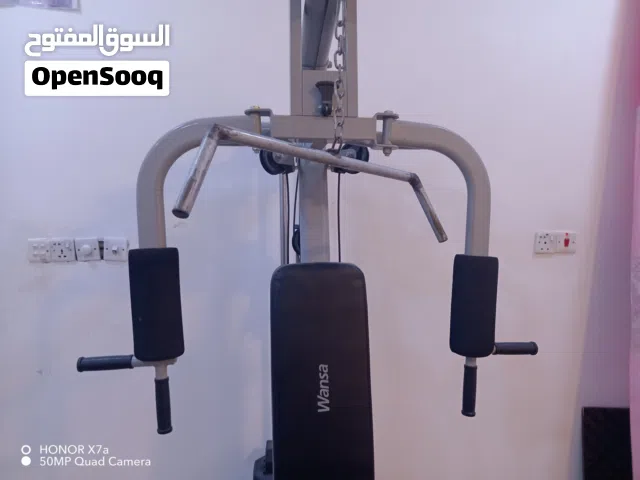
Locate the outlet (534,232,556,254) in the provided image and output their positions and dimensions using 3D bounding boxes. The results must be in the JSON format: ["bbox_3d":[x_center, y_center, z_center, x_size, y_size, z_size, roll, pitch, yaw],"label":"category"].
[{"bbox_3d":[0.915,0.013,1.870,0.086,0.086,0.016,-1,8,-5],"label":"outlet"}]

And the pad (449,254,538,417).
[{"bbox_3d":[0.425,0.232,1.130,0.220,0.390,0.110,-2,8,-14],"label":"pad"}]

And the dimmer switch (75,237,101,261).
[{"bbox_3d":[-0.858,0.036,1.707,0.086,0.086,0.030,-1,8,-5],"label":"dimmer switch"}]

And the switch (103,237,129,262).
[{"bbox_3d":[-0.760,0.035,1.719,0.086,0.086,0.022,-1,8,-5],"label":"switch"}]

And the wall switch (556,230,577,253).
[{"bbox_3d":[1.002,0.011,1.877,0.086,0.086,0.018,-1,8,-5],"label":"wall switch"}]

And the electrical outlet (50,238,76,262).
[{"bbox_3d":[-0.947,0.038,1.706,0.086,0.086,0.016,-1,8,-5],"label":"electrical outlet"}]

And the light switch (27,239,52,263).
[{"bbox_3d":[-1.030,0.041,1.699,0.086,0.086,0.016,-1,8,-5],"label":"light switch"}]

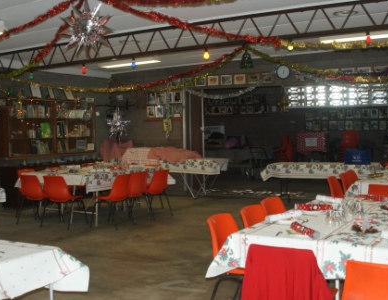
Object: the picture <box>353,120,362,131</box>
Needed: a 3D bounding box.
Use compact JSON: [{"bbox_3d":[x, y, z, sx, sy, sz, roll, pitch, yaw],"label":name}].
[{"bbox_3d":[4.128,-0.611,13.207,0.189,0.237,0.025,1,3,29],"label":"picture"}]

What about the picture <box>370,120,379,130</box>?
[{"bbox_3d":[4.757,-0.640,13.791,0.190,0.250,0.025,0,3,27],"label":"picture"}]

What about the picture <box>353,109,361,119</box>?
[{"bbox_3d":[4.066,-0.904,13.069,0.190,0.240,0.025,1,4,25],"label":"picture"}]

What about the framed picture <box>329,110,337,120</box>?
[{"bbox_3d":[3.790,-0.961,14.289,0.190,0.250,0.025,0,3,27],"label":"framed picture"}]

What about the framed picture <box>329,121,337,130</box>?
[{"bbox_3d":[3.541,-0.625,13.339,0.190,0.240,0.025,1,4,25],"label":"framed picture"}]

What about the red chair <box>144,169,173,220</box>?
[{"bbox_3d":[-0.650,0.708,8.430,0.500,0.775,0.450,1,4,27],"label":"red chair"}]

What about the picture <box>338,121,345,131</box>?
[{"bbox_3d":[3.996,-0.654,14.196,0.190,0.250,0.025,0,3,27],"label":"picture"}]

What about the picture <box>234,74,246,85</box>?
[{"bbox_3d":[0.900,-1.370,10.168,0.250,0.205,0.025,1,4,25],"label":"picture"}]

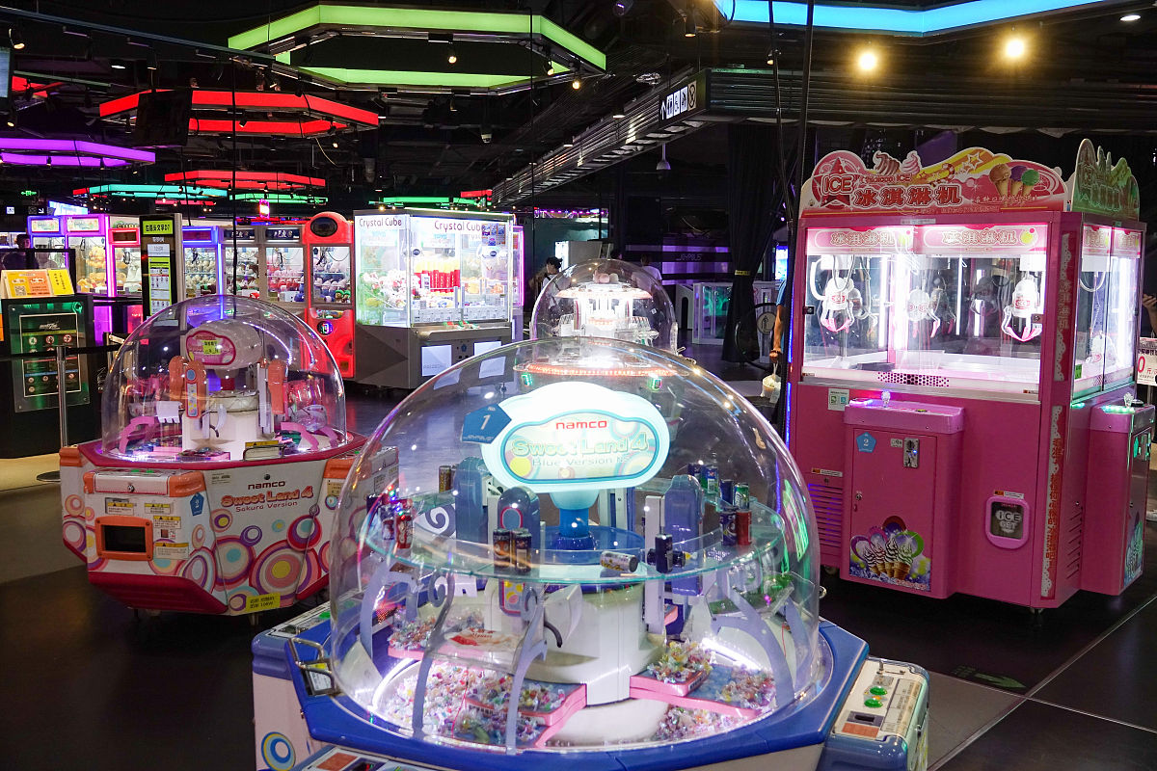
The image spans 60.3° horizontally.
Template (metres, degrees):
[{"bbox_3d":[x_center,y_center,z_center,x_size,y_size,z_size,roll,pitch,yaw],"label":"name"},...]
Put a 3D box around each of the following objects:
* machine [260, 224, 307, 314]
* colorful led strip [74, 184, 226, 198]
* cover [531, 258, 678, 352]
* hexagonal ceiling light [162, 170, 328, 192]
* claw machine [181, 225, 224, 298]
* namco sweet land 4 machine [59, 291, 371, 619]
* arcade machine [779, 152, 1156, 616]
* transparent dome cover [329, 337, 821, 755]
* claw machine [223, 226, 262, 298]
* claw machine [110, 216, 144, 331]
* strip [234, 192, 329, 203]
[{"bbox_3d":[-3.791,-1.201,13.969,0.800,2.032,0.850,4,8,29],"label":"machine"},{"bbox_3d":[-10.910,-5.013,25.925,3.300,0.170,2.858,-1,7,-12],"label":"colorful led strip"},{"bbox_3d":[0.174,-0.497,6.800,0.990,0.740,0.990,0,7,0],"label":"cover"},{"bbox_3d":[-7.302,-4.518,22.044,3.300,0.170,2.858,-1,7,-12],"label":"hexagonal ceiling light"},{"bbox_3d":[-5.205,-1.308,14.746,0.800,2.041,0.850,4,8,29],"label":"claw machine"},{"bbox_3d":[-1.682,0.264,4.803,1.588,1.385,1.588,2,7,11],"label":"namco sweet land 4 machine"},{"bbox_3d":[1.968,-0.091,5.003,1.520,2.075,1.520,6,9,40],"label":"arcade machine"},{"bbox_3d":[-0.002,0.232,2.259,1.095,0.684,1.095,0,7,0],"label":"transparent dome cover"},{"bbox_3d":[-4.499,-1.258,14.357,0.800,2.043,0.850,4,8,29],"label":"claw machine"},{"bbox_3d":[-6.638,-1.417,15.522,0.800,2.055,0.850,4,8,29],"label":"claw machine"},{"bbox_3d":[-8.775,-5.273,28.116,3.135,0.170,2.722,-1,7,-12],"label":"strip"}]

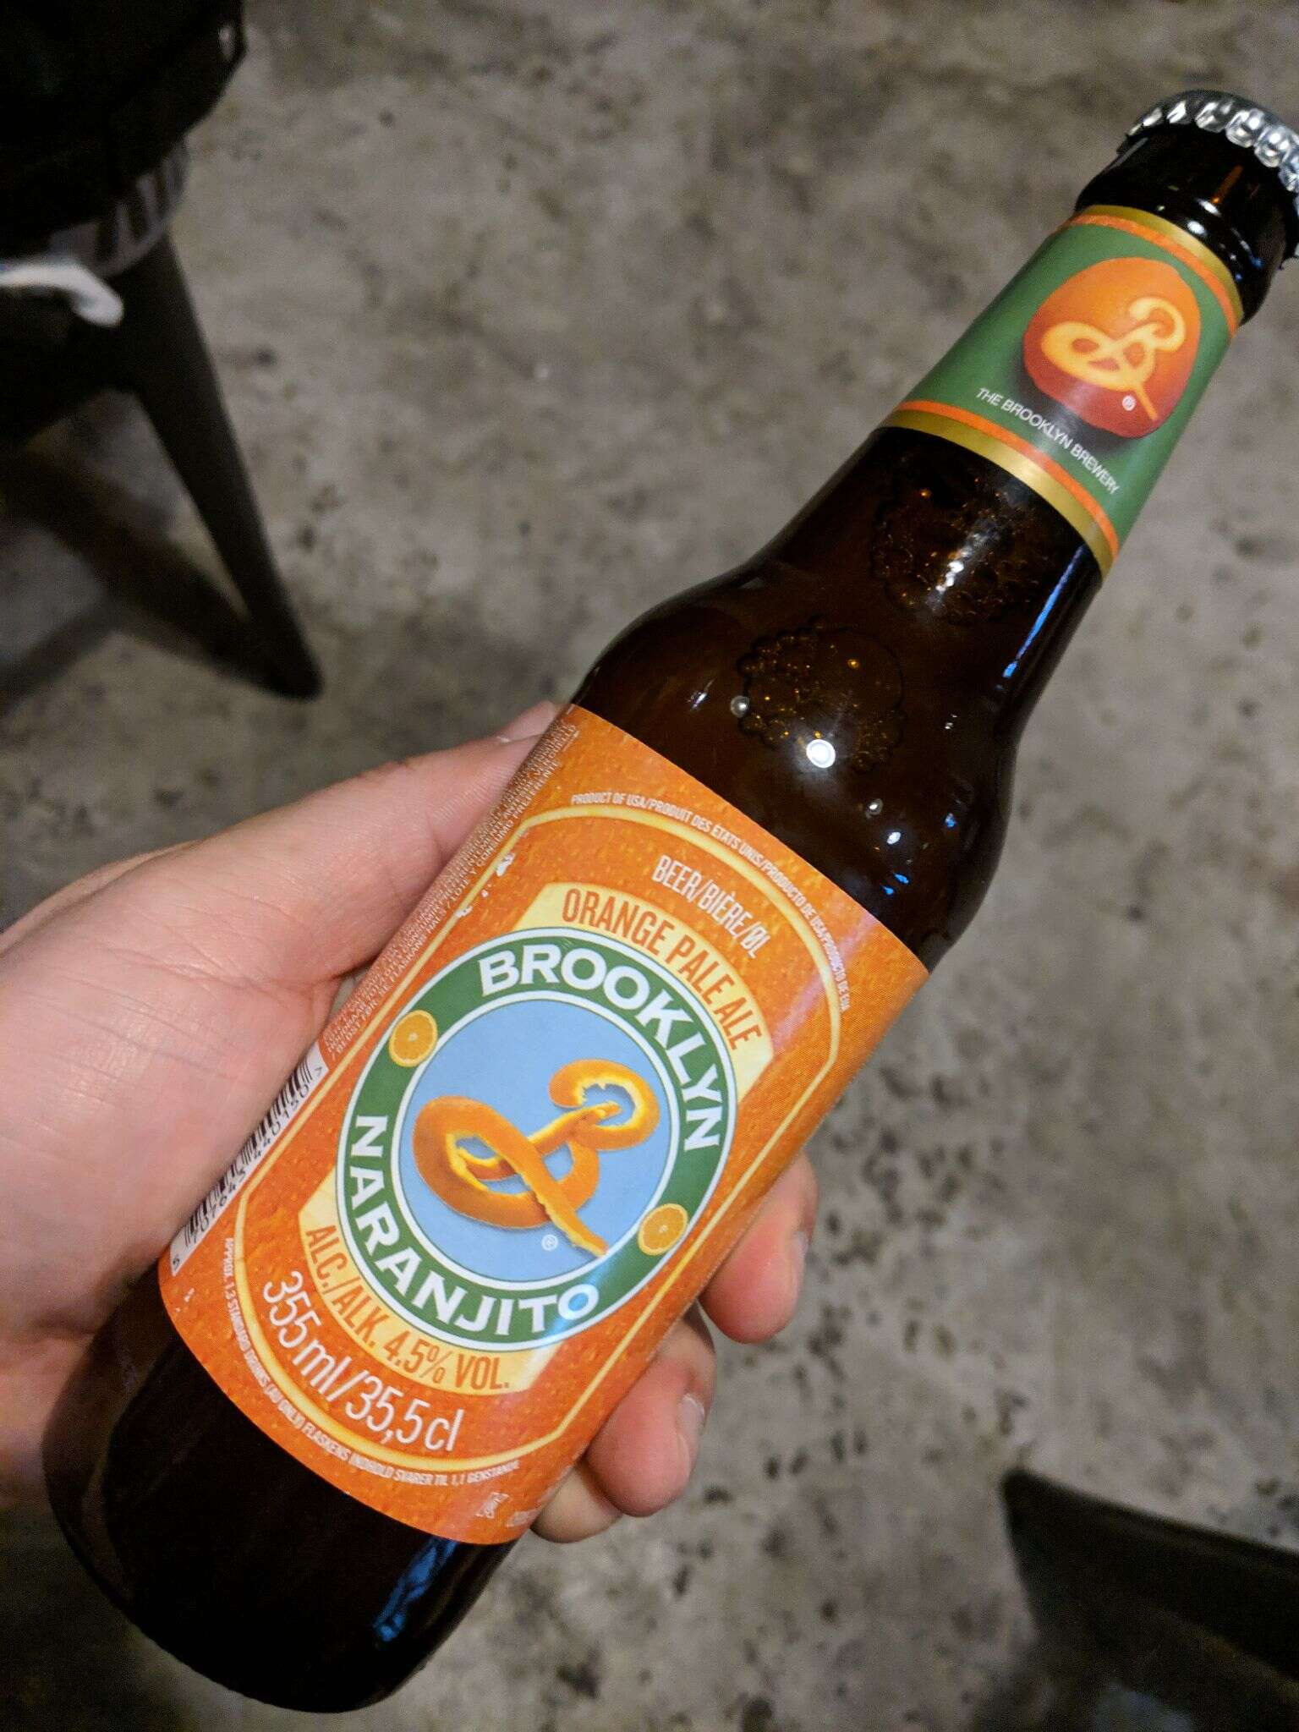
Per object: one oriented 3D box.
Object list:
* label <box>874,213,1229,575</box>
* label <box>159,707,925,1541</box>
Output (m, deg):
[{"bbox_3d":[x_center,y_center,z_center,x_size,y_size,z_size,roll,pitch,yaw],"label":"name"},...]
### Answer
[{"bbox_3d":[0.058,-0.065,0.188,0.038,0.037,0.041,36,89,-1],"label":"label"},{"bbox_3d":[-0.013,0.033,0.184,0.061,0.057,0.090,36,89,2],"label":"label"}]

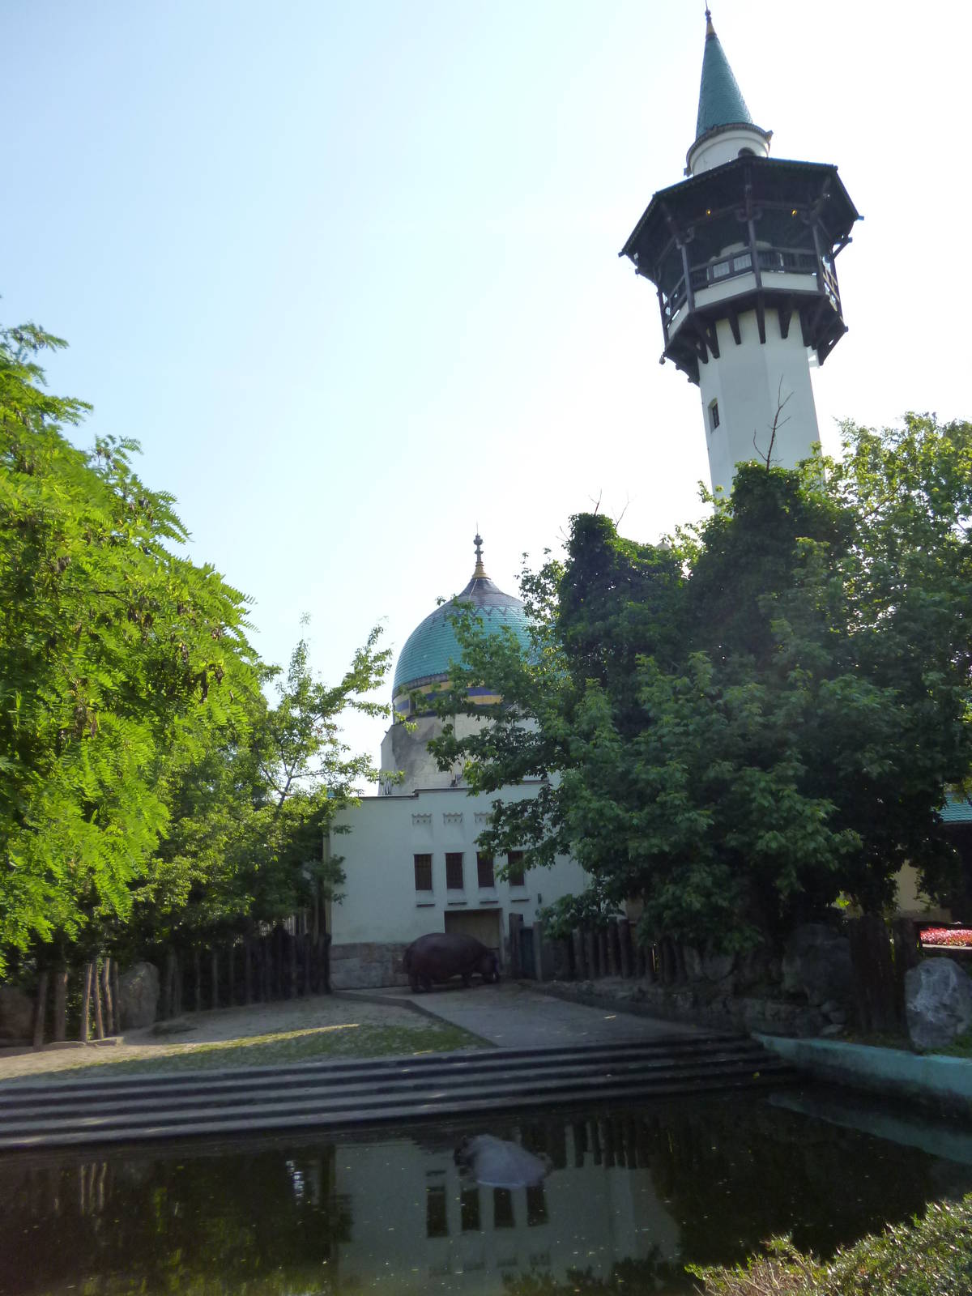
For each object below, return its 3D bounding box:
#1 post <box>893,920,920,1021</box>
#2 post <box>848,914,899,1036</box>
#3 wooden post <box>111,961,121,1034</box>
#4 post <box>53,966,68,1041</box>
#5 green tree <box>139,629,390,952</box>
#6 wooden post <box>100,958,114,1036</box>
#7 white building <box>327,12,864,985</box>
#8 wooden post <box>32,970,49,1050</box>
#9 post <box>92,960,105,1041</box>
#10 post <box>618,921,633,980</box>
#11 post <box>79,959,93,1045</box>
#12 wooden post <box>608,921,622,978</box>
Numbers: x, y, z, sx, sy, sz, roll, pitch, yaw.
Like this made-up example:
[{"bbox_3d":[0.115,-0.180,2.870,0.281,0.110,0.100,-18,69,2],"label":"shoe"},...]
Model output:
[{"bbox_3d":[6.213,4.849,15.501,0.360,1.668,0.340,-1,-12,21],"label":"post"},{"bbox_3d":[5.613,4.731,15.195,0.620,1.650,0.500,-1,-12,20],"label":"post"},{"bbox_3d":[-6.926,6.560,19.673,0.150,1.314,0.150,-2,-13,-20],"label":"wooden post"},{"bbox_3d":[-7.595,6.401,18.791,0.230,1.259,0.230,3,-15,-21],"label":"post"},{"bbox_3d":[-4.914,3.502,23.361,5.800,8.069,5.400,-3,-14,0],"label":"green tree"},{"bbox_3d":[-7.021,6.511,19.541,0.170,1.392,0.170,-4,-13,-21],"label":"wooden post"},{"bbox_3d":[3.228,-6.014,33.078,16.900,30.400,11.400,-1,-14,-10],"label":"white building"},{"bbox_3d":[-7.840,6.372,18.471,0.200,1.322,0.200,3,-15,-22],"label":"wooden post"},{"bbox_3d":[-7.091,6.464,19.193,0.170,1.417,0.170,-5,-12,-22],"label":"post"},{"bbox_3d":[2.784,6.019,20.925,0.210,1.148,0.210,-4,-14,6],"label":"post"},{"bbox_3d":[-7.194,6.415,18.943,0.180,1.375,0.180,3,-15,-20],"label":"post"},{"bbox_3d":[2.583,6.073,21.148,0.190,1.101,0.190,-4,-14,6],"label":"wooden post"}]

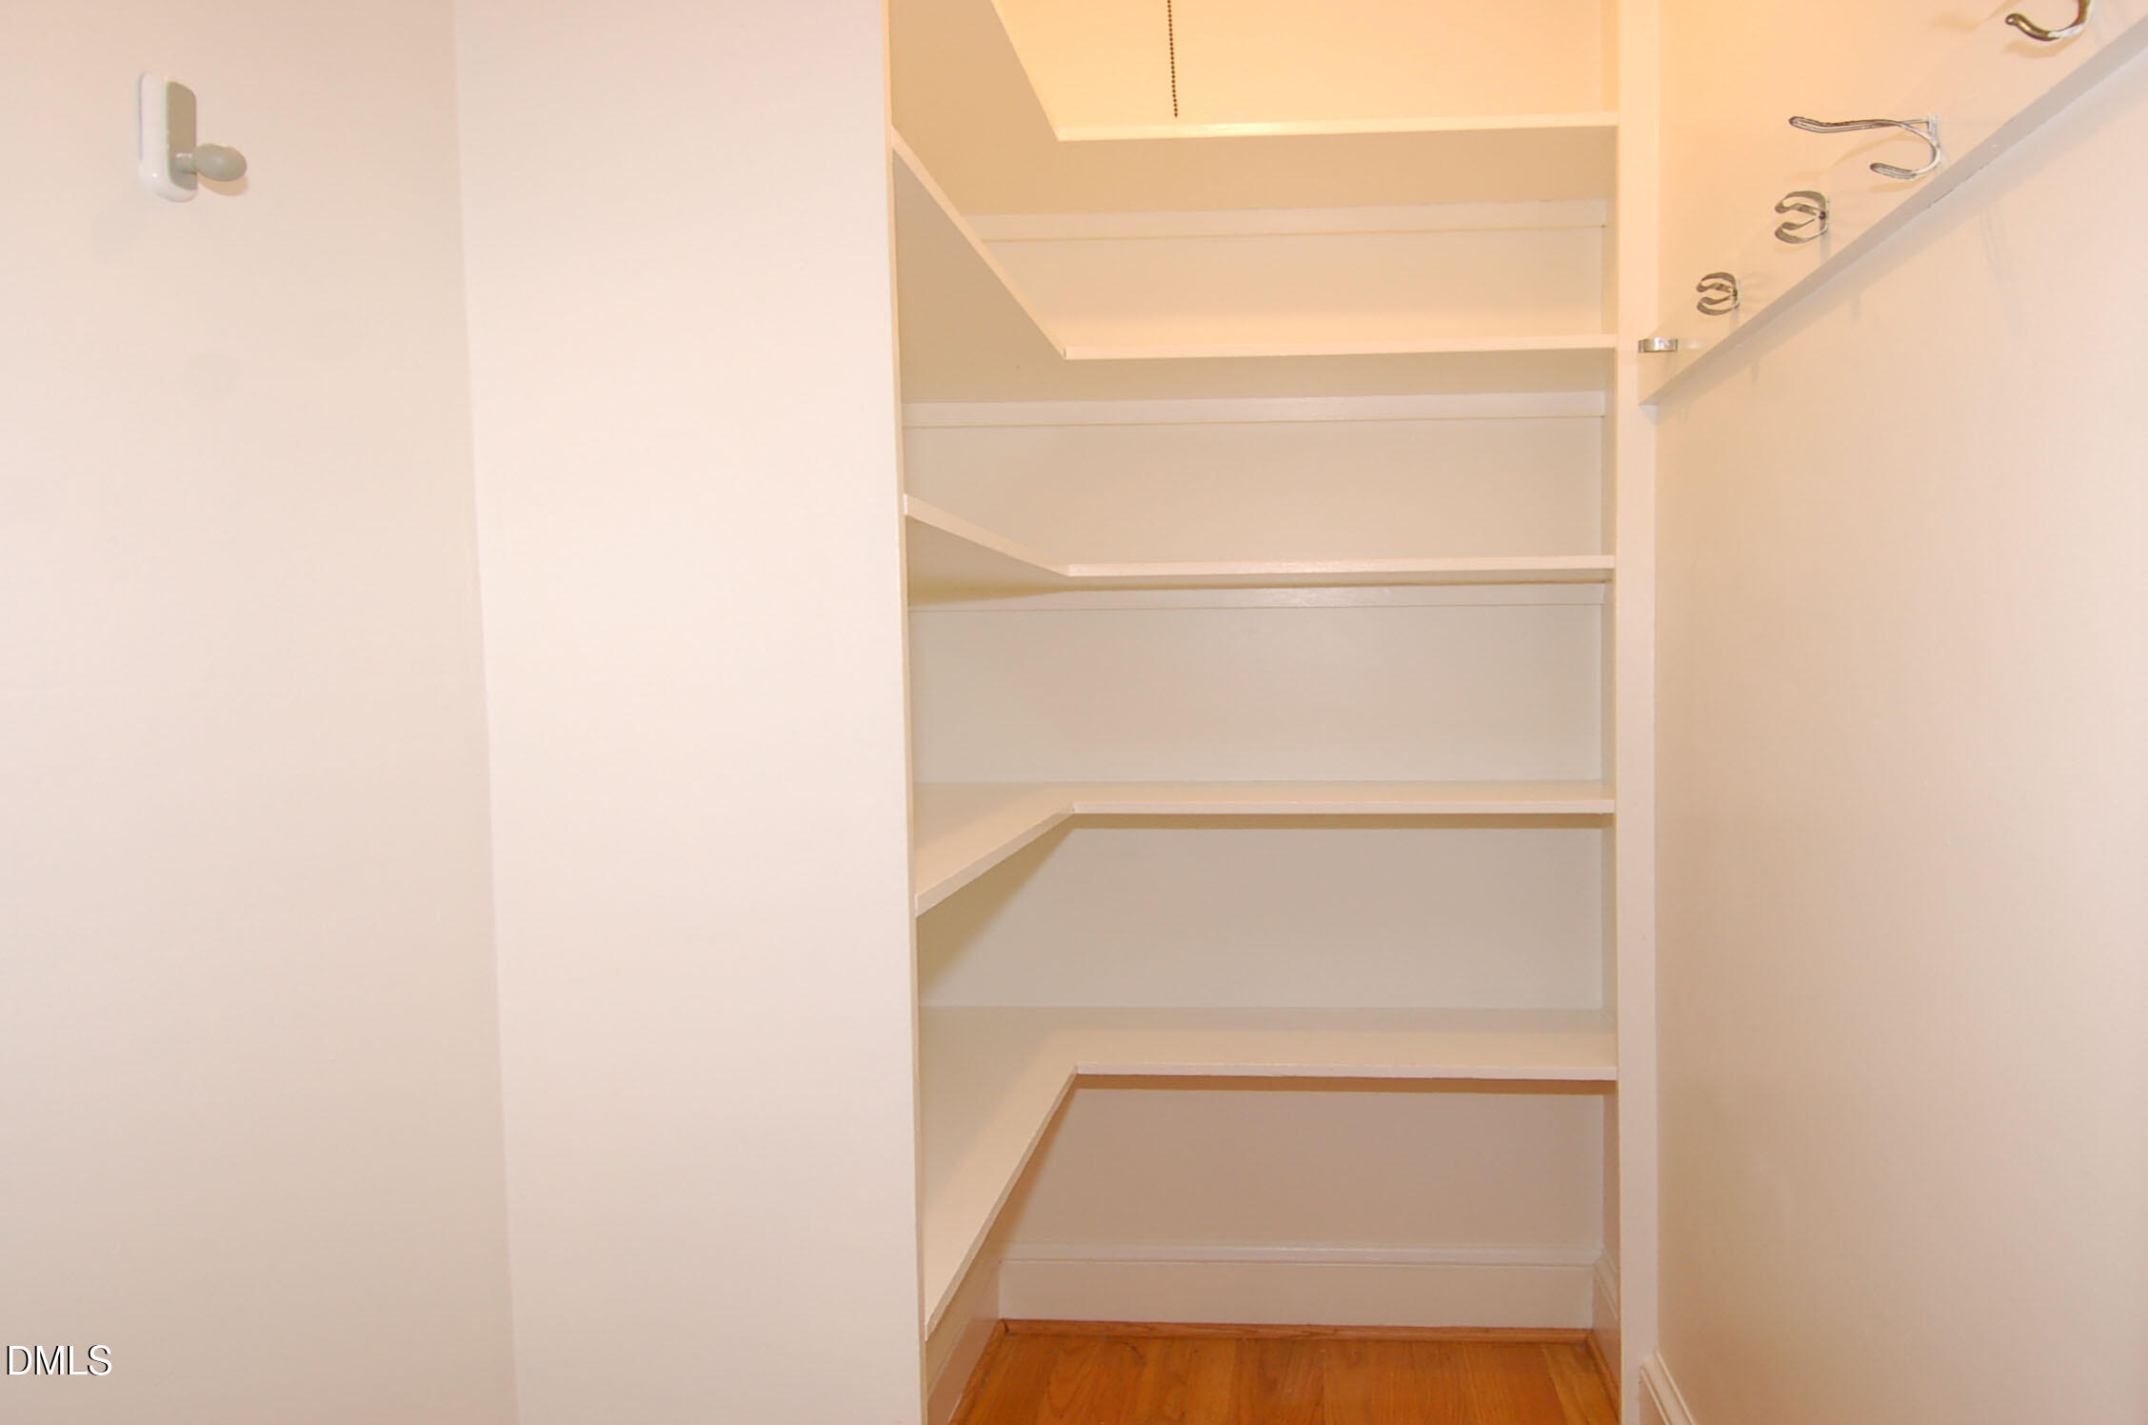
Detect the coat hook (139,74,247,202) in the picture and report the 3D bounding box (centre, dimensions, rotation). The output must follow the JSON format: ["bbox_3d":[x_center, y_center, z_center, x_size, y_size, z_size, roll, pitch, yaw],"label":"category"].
[{"bbox_3d":[-0.546,-0.362,0.672,0.054,0.063,0.030,-1,2,5],"label":"coat hook"}]

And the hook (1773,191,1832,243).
[{"bbox_3d":[0.703,-0.479,1.036,0.043,0.048,0.015,-1,2,10],"label":"hook"}]

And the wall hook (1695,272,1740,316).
[{"bbox_3d":[0.747,-0.485,1.247,0.043,0.048,0.015,-1,2,10],"label":"wall hook"}]

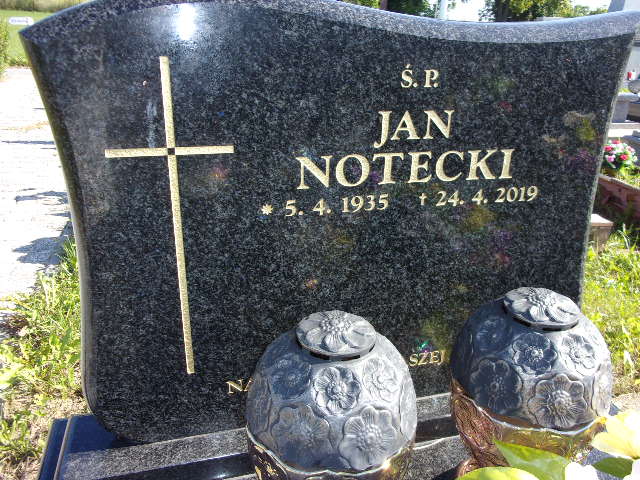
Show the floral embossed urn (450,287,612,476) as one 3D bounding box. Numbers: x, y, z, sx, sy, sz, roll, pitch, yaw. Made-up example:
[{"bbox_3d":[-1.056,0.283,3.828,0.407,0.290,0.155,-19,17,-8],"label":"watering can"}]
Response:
[{"bbox_3d":[0.281,0.240,0.740,0.207,0.357,0.207,-4,25,-15],"label":"floral embossed urn"}]

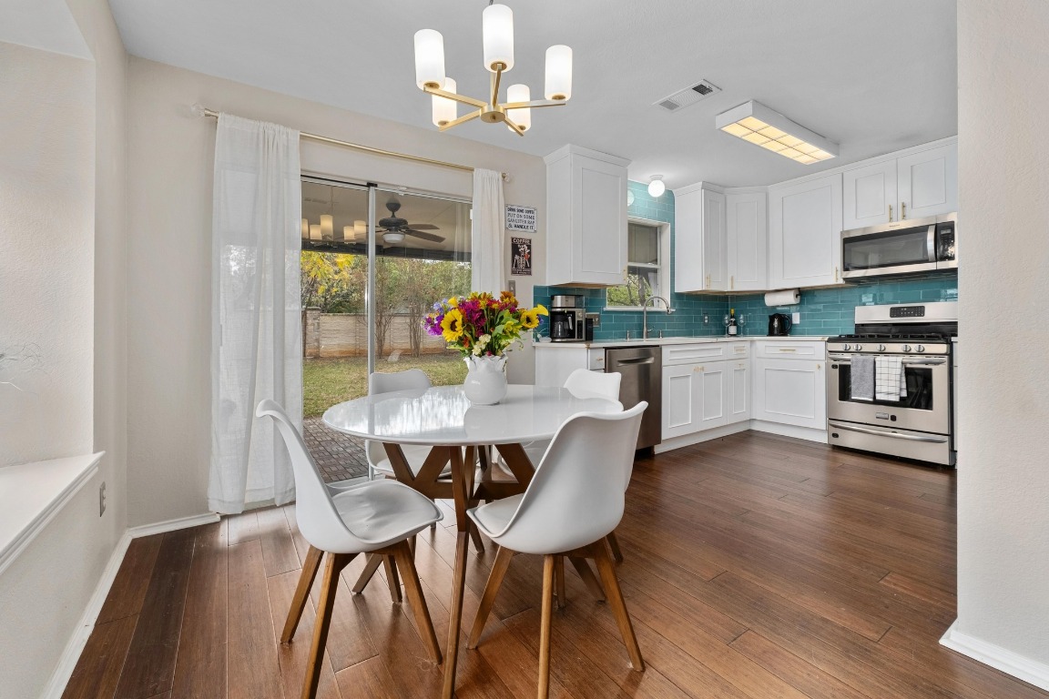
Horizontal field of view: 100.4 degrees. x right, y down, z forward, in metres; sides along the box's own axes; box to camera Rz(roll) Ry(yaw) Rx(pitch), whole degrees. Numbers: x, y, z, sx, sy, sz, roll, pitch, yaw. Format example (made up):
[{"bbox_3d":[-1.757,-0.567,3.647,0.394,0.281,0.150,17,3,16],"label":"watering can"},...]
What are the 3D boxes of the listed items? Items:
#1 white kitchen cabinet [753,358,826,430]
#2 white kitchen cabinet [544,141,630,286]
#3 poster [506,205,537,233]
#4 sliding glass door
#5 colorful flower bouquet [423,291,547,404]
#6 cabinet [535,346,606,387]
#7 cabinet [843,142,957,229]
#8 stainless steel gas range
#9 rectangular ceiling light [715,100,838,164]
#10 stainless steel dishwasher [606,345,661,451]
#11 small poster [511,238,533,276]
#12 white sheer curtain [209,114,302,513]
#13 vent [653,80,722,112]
[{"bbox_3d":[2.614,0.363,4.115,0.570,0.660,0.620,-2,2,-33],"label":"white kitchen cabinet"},{"bbox_3d":[0.539,-1.047,3.634,0.664,1.023,0.352,-1,1,-34],"label":"white kitchen cabinet"},{"bbox_3d":[-0.023,-1.032,3.462,0.293,0.198,0.015,-1,1,-34],"label":"poster"},{"bbox_3d":[-1.034,-0.102,2.970,1.700,2.040,0.120,-2,2,-33],"label":"sliding glass door"},{"bbox_3d":[-0.157,-0.009,1.730,0.465,0.434,0.420,0,1,0],"label":"colorful flower bouquet"},{"bbox_3d":[0.333,0.417,3.325,0.167,0.876,0.637,-1,1,-34],"label":"cabinet"},{"bbox_3d":[3.099,-1.273,3.551,0.330,0.513,0.762,-1,1,-34],"label":"cabinet"},{"bbox_3d":[2.988,0.221,3.493,0.690,1.185,0.755,-2,2,-33],"label":"stainless steel gas range"},{"bbox_3d":[1.857,-1.520,3.137,1.250,0.097,0.235,-3,3,-34],"label":"rectangular ceiling light"},{"bbox_3d":[0.665,0.375,3.516,0.608,0.816,0.627,-1,1,-34],"label":"stainless steel dishwasher"},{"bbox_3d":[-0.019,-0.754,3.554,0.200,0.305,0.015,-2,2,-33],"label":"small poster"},{"bbox_3d":[-1.459,-0.195,2.399,0.427,2.089,0.110,-1,1,-34],"label":"white sheer curtain"},{"bbox_3d":[1.026,-1.583,2.767,0.205,0.030,0.355,-2,2,-33],"label":"vent"}]

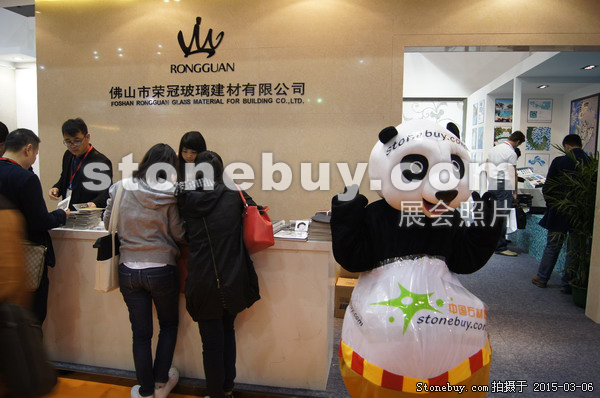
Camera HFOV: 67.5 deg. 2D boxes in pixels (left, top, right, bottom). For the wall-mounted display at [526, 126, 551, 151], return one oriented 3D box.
[{"bbox_3d":[4.626,-1.160,8.700,0.440,0.440,0.030,2,6,9],"label":"wall-mounted display"}]

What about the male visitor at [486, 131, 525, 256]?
[{"bbox_3d":[2.936,-0.036,6.420,0.480,1.750,0.500,-1,6,-18],"label":"male visitor"}]

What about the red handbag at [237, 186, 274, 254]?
[{"bbox_3d":[-0.248,0.121,2.530,0.150,0.370,0.270,3,6,25],"label":"red handbag"}]

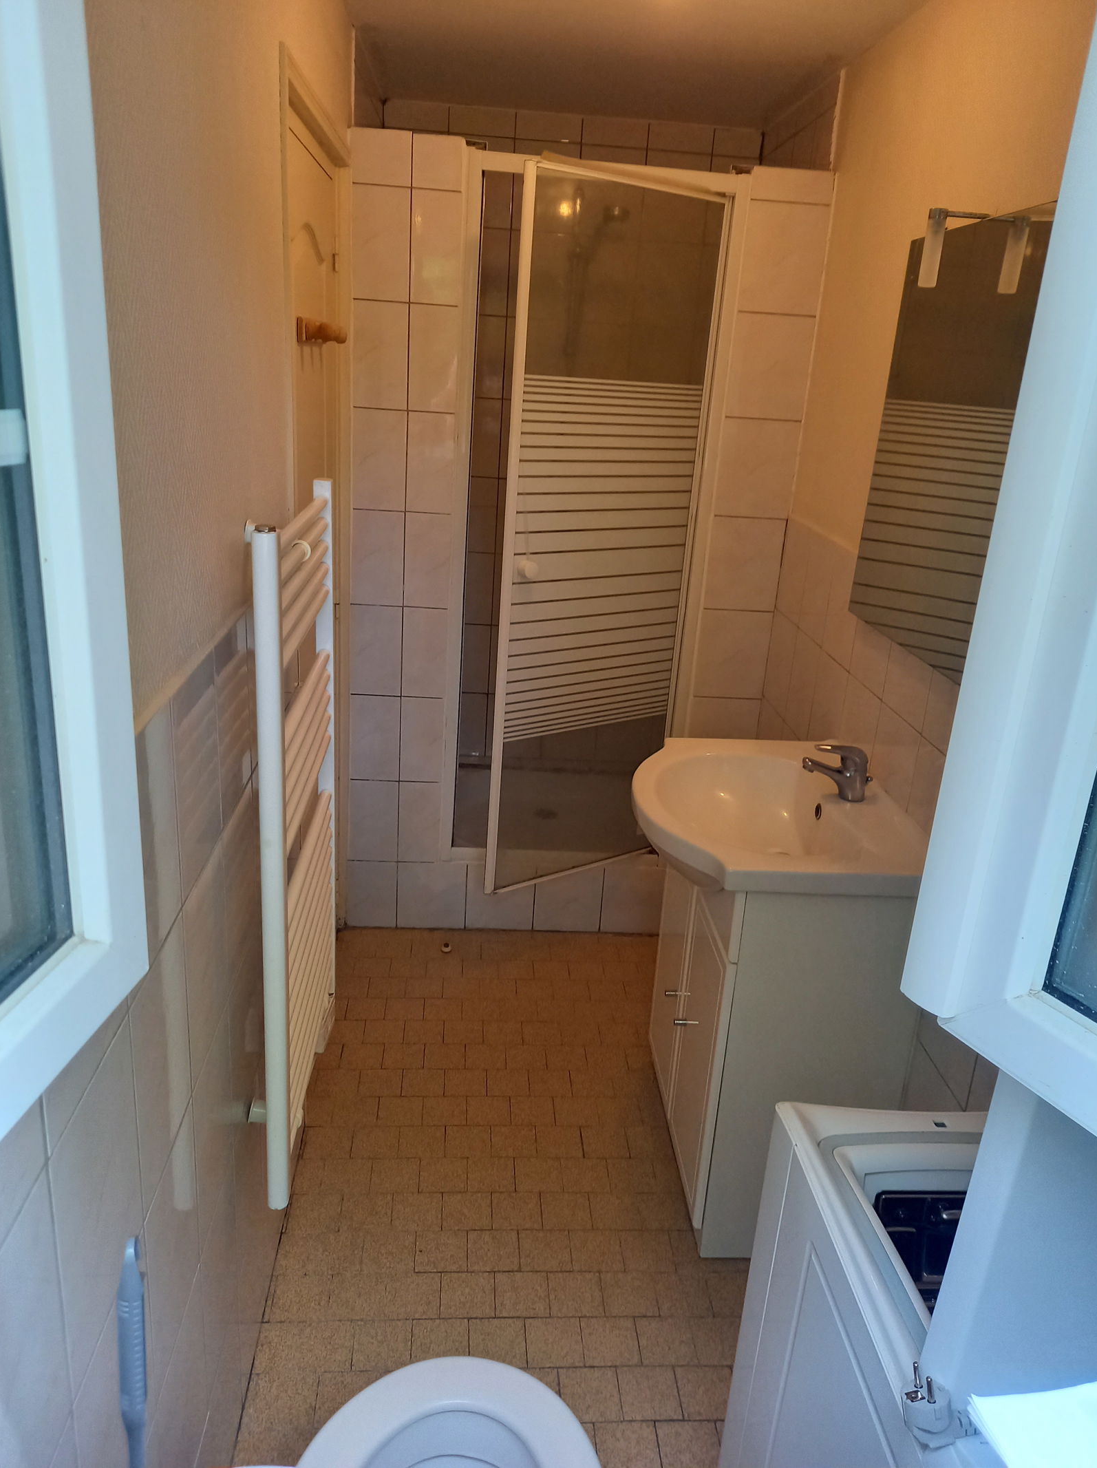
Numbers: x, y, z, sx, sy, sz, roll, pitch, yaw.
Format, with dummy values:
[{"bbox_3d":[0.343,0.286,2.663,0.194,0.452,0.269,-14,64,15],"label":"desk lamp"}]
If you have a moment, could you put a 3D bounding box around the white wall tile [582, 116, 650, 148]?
[{"bbox_3d":[0.205,-1.842,3.251,0.201,0.075,0.010,2,20,-5],"label":"white wall tile"}]

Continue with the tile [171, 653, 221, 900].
[{"bbox_3d":[-0.409,0.045,1.226,0.010,0.242,0.200,2,19,-5],"label":"tile"}]

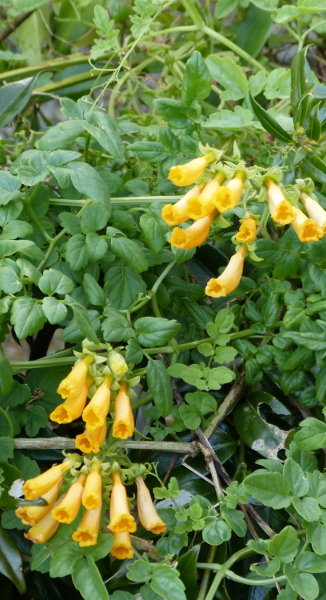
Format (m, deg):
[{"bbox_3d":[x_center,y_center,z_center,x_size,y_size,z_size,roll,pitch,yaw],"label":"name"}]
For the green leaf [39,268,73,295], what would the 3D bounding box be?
[{"bbox_3d":[-0.054,-0.009,2.170,0.017,0.006,0.015,16,61,9],"label":"green leaf"}]

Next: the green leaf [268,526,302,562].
[{"bbox_3d":[0.072,0.145,2.570,0.018,0.024,0.008,17,-21,13],"label":"green leaf"}]

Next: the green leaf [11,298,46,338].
[{"bbox_3d":[-0.081,0.011,2.620,0.021,0.008,0.026,4,64,9],"label":"green leaf"}]

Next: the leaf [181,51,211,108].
[{"bbox_3d":[0.018,-0.116,2.280,0.015,0.031,0.006,0,-3,-6],"label":"leaf"}]

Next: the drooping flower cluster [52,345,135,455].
[{"bbox_3d":[-0.034,0.049,2.130,0.043,0.050,0.042,0,20,0],"label":"drooping flower cluster"}]

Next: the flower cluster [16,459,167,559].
[{"bbox_3d":[-0.043,0.124,2.585,0.090,0.052,0.050,0,20,0],"label":"flower cluster"}]

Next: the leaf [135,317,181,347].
[{"bbox_3d":[-0.002,0.014,2.081,0.022,0.015,0.006,-4,-23,-2],"label":"leaf"}]

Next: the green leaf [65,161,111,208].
[{"bbox_3d":[-0.036,-0.056,2.129,0.016,0.008,0.031,-34,74,-31],"label":"green leaf"}]

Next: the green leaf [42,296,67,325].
[{"bbox_3d":[-0.054,0.005,2.160,0.012,0.006,0.016,-16,67,-7],"label":"green leaf"}]

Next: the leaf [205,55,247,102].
[{"bbox_3d":[0.032,-0.112,2.185,0.017,0.008,0.030,-38,65,-13],"label":"leaf"}]

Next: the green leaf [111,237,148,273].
[{"bbox_3d":[-0.020,-0.028,2.630,0.018,0.008,0.029,-38,72,-26],"label":"green leaf"}]

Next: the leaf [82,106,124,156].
[{"bbox_3d":[-0.029,-0.081,2.146,0.015,0.008,0.029,-36,73,-29],"label":"leaf"}]

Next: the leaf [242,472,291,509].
[{"bbox_3d":[0.062,0.112,2.570,0.029,0.008,0.021,17,63,16],"label":"leaf"}]

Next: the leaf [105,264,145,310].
[{"bbox_3d":[-0.023,-0.008,2.645,0.025,0.030,0.009,-5,-21,-2],"label":"leaf"}]

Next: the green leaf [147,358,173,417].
[{"bbox_3d":[-0.002,0.053,2.610,0.014,0.035,0.009,-7,-10,-16],"label":"green leaf"}]

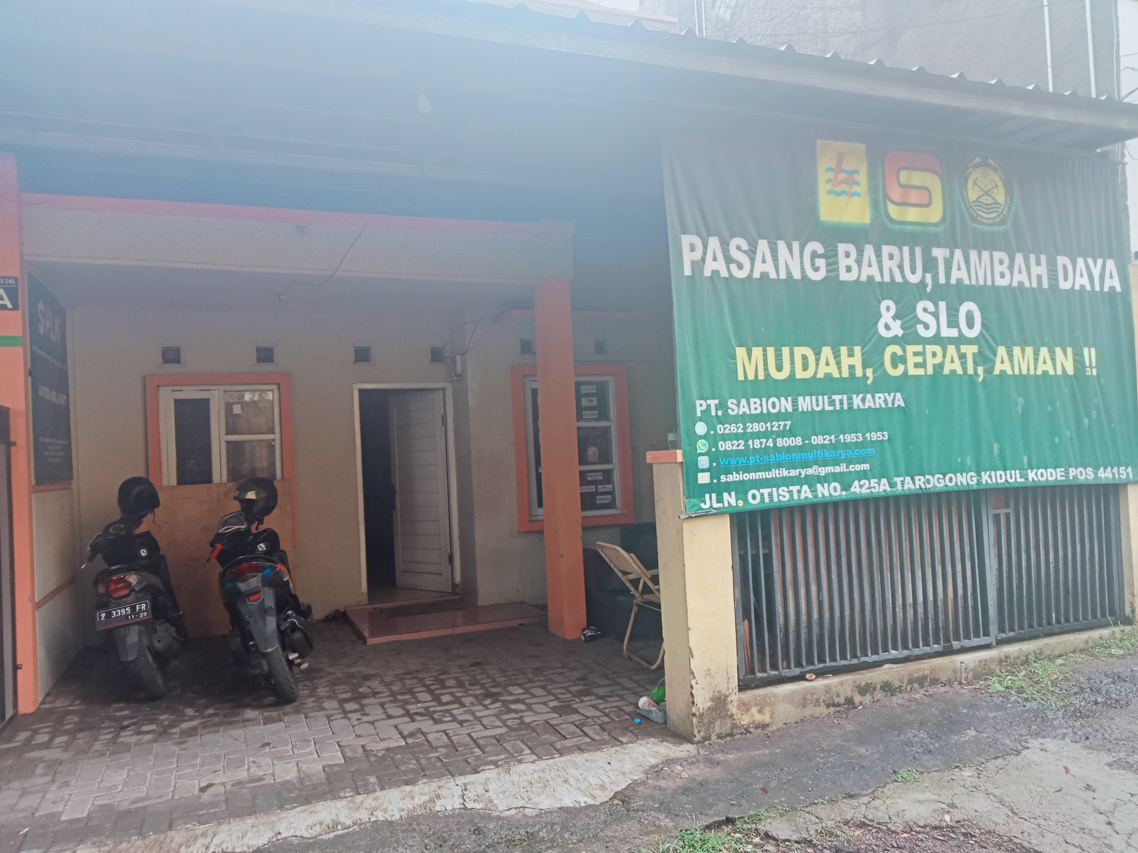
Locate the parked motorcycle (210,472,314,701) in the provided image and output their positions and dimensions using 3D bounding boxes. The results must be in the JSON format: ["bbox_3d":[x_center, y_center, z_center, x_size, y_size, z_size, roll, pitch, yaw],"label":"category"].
[{"bbox_3d":[-2.006,1.024,5.973,0.660,1.250,1.850,-2,-2,-18],"label":"parked motorcycle"}]

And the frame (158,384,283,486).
[{"bbox_3d":[-3.071,0.167,8.173,1.000,1.080,0.090,-2,-2,-21],"label":"frame"}]

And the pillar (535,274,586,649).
[{"bbox_3d":[-0.066,0.237,7.083,0.180,2.710,0.300,-2,-2,-21],"label":"pillar"}]

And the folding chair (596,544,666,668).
[{"bbox_3d":[0.537,1.145,6.044,0.570,0.790,0.460,-2,-2,-23],"label":"folding chair"}]

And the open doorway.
[{"bbox_3d":[-1.537,0.615,8.750,0.940,2.050,0.140,-2,-2,-21],"label":"open doorway"}]

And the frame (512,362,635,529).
[{"bbox_3d":[0.053,0.188,8.688,1.180,1.530,0.100,-2,-2,-21],"label":"frame"}]

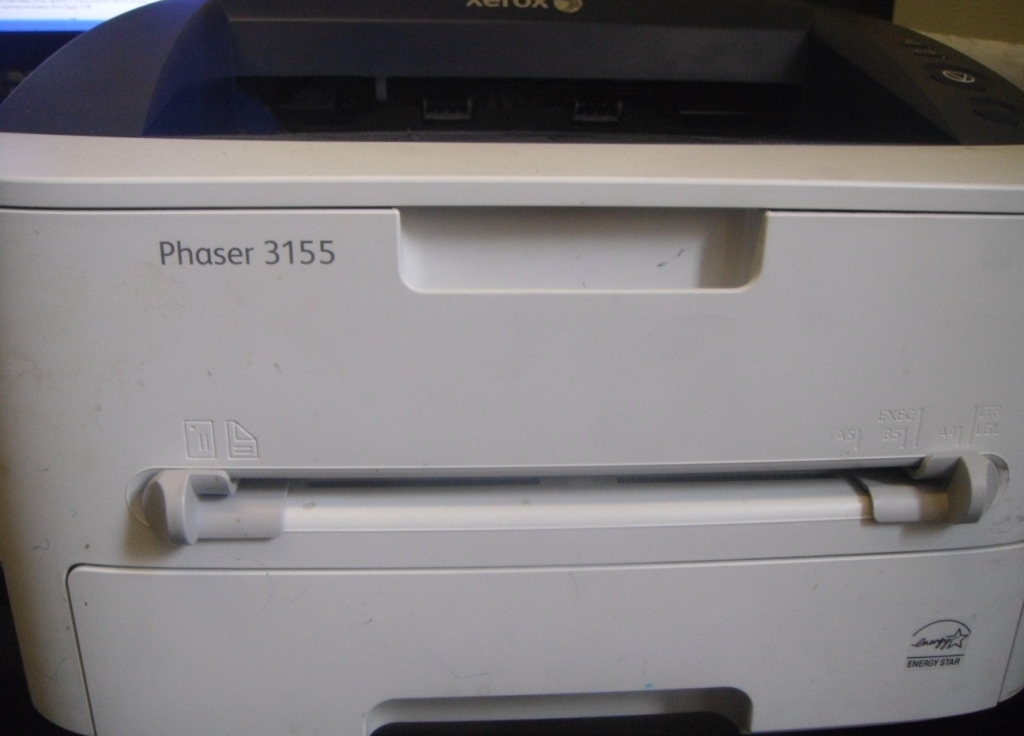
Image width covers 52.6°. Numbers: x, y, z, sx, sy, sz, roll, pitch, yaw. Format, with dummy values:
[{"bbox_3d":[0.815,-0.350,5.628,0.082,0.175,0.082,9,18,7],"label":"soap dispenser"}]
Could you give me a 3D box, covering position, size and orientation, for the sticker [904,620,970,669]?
[{"bbox_3d":[0.127,0.082,0.307,0.019,0.017,0.001,0,21,-10],"label":"sticker"}]

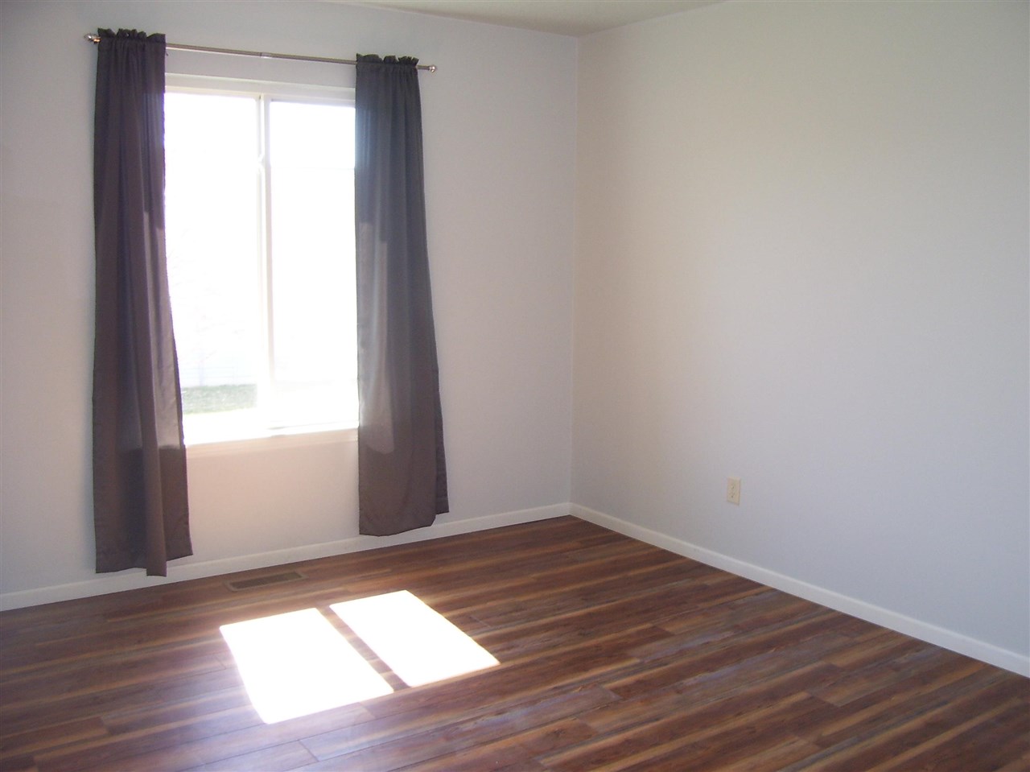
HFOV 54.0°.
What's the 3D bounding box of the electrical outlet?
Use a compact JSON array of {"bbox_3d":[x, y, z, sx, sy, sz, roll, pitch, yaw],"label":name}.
[{"bbox_3d":[0.936,0.452,4.344,0.012,0.116,0.072,-5,9,-34],"label":"electrical outlet"}]

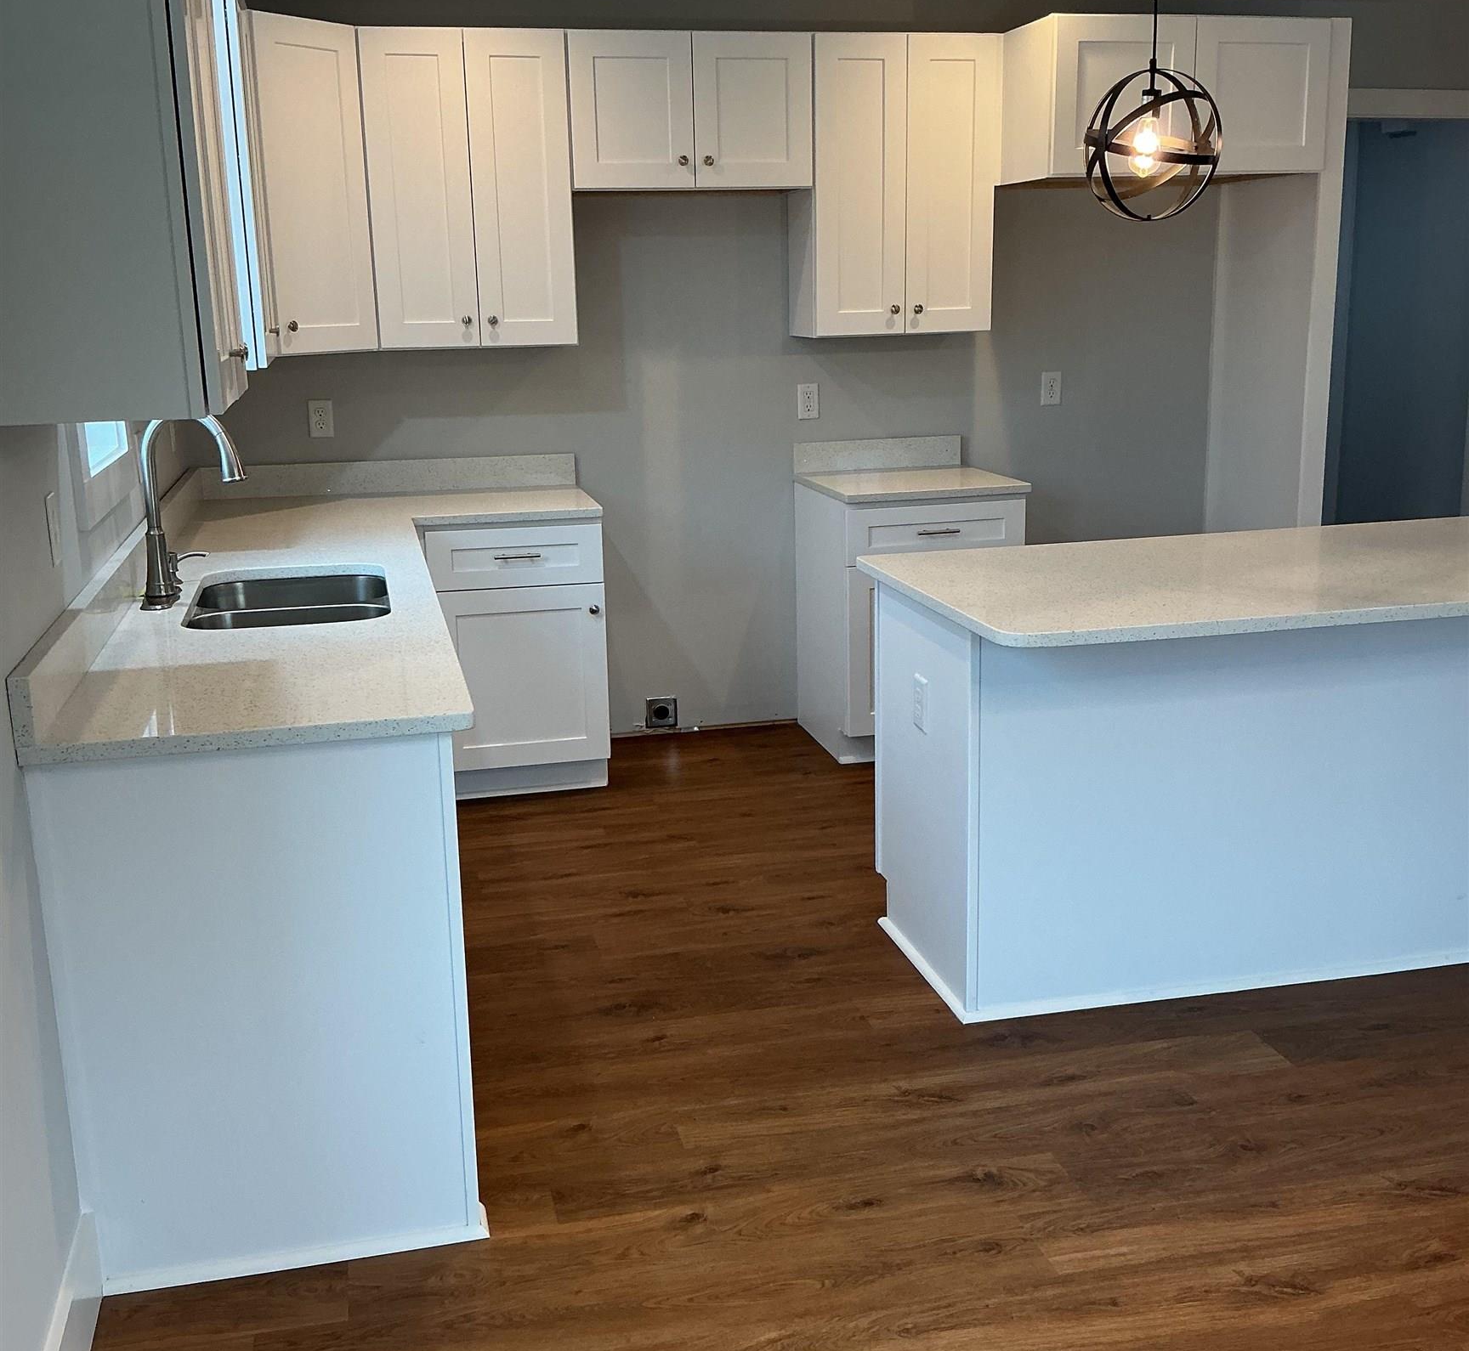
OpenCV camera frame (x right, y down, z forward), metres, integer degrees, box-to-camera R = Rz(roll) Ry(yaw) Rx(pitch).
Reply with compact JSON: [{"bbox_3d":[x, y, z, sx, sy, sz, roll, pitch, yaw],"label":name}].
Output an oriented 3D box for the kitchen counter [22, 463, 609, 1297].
[{"bbox_3d":[-0.779,0.126,4.053,1.220,0.980,3.040,-4,14,-12],"label":"kitchen counter"}]

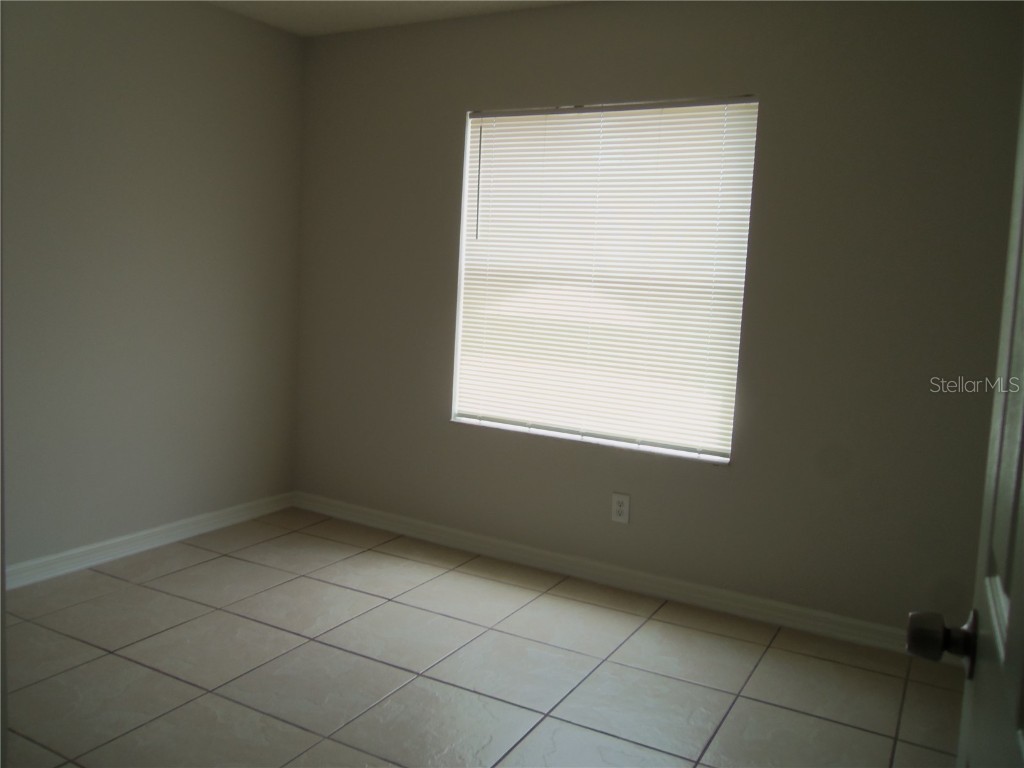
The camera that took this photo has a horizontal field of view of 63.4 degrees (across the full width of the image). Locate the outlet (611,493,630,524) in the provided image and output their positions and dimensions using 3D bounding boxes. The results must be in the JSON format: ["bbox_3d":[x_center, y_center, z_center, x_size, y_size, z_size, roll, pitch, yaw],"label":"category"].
[{"bbox_3d":[0.465,0.535,3.553,0.074,0.118,0.015,7,7,28],"label":"outlet"}]

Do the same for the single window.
[{"bbox_3d":[0.346,-0.463,3.579,1.312,1.429,0.100,7,7,28],"label":"single window"}]

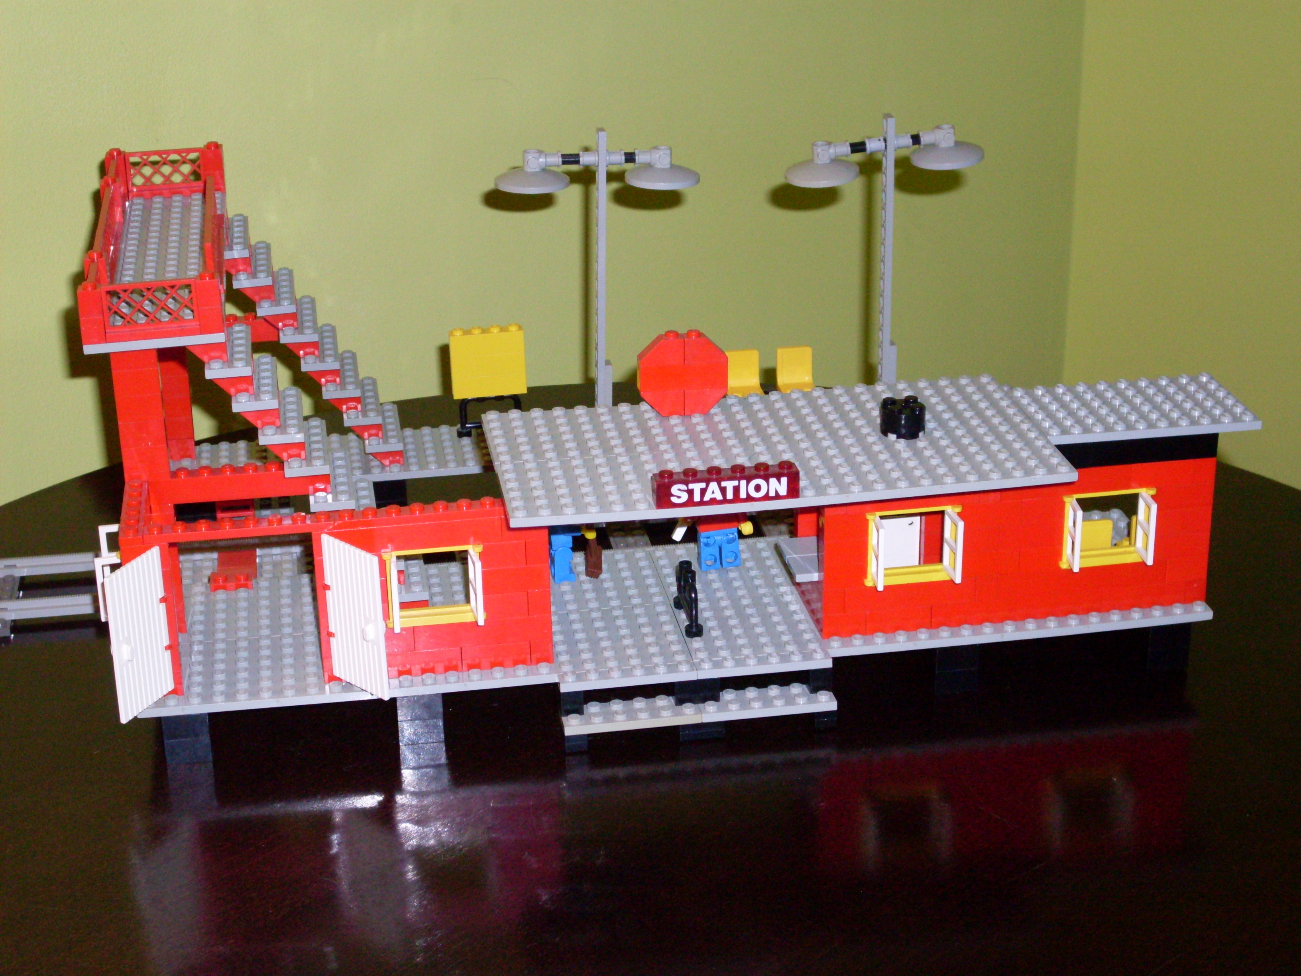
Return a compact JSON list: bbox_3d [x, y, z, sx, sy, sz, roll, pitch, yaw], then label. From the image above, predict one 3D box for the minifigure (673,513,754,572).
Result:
[{"bbox_3d":[0.024,0.010,1.010,0.027,0.042,0.013,-5,23,-8],"label":"minifigure"}]

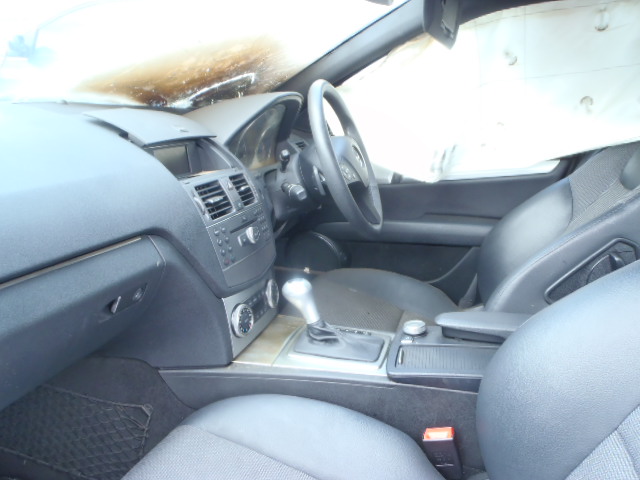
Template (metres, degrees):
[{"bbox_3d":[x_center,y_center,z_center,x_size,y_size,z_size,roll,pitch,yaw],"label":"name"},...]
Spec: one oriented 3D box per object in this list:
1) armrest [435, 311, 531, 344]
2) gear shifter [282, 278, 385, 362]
[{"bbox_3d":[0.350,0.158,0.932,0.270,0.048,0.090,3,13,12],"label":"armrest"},{"bbox_3d":[0.022,0.127,0.896,0.172,0.122,0.088,3,13,12],"label":"gear shifter"}]

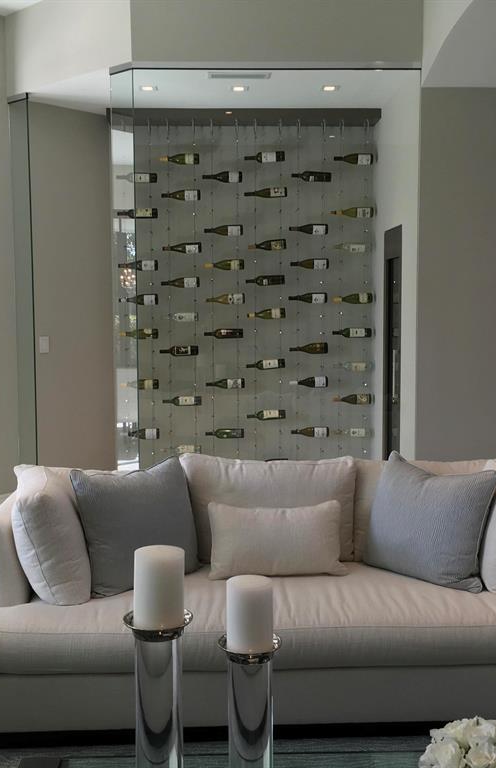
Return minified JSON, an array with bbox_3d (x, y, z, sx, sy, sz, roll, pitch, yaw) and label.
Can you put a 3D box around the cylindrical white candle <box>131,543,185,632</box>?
[{"bbox_3d":[-0.182,0.421,1.768,0.102,0.154,0.102,0,5,0],"label":"cylindrical white candle"}]

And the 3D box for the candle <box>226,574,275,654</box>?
[{"bbox_3d":[0.004,0.503,1.861,0.102,0.150,0.102,0,5,0],"label":"candle"}]

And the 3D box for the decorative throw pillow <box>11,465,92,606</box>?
[{"bbox_3d":[-0.785,0.609,3.646,0.200,0.480,0.540,-14,6,0],"label":"decorative throw pillow"}]

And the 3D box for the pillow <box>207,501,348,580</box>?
[{"bbox_3d":[0.119,0.661,3.697,0.580,0.330,0.150,0,-12,-3],"label":"pillow"}]

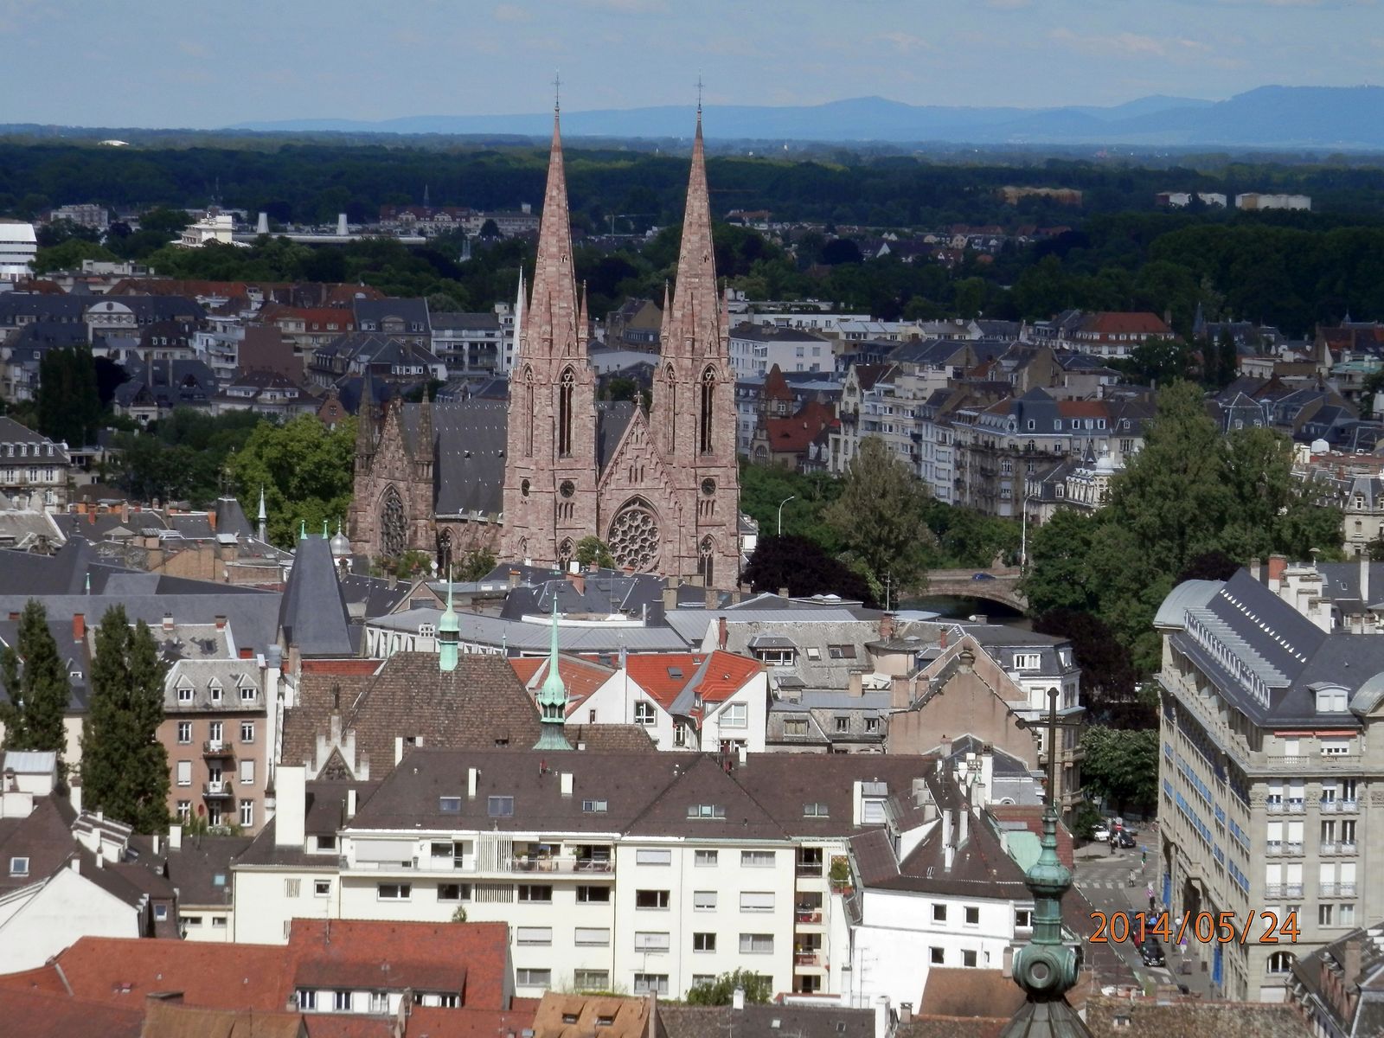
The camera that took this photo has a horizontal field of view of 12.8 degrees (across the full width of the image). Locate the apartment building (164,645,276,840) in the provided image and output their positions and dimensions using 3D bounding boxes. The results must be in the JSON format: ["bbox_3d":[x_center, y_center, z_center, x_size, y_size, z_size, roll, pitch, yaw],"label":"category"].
[{"bbox_3d":[-41.780,23.320,533.740,10.000,22.280,11.000,0,4,-10],"label":"apartment building"}]

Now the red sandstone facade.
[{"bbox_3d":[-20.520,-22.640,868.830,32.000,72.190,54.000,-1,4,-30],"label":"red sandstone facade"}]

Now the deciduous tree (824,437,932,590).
[{"bbox_3d":[26.640,1.080,880.070,15.500,25.440,15.000,1,4,0],"label":"deciduous tree"}]

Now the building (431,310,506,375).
[{"bbox_3d":[-49.520,-31.530,1344.850,16.800,26.780,13.000,0,4,-8],"label":"building"}]

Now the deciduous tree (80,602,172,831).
[{"bbox_3d":[-47.690,21.370,516.300,7.600,28.290,7.400,1,4,0],"label":"deciduous tree"}]

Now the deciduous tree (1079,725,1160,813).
[{"bbox_3d":[43.020,25.410,618.030,8.800,9.610,8.500,1,4,0],"label":"deciduous tree"}]

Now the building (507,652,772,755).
[{"bbox_3d":[-4.820,23.680,513.610,21.500,24.780,13.000,1,4,-5],"label":"building"}]

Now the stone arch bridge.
[{"bbox_3d":[36.050,11.500,924.990,28.000,6.000,18.000,-1,4,-22],"label":"stone arch bridge"}]

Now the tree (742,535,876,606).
[{"bbox_3d":[15.970,8.910,840.150,18.500,13.760,18.000,1,4,0],"label":"tree"}]

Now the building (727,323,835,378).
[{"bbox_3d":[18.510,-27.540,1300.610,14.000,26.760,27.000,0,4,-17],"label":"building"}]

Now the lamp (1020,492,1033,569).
[{"bbox_3d":[51.080,2.590,937.950,0.350,12.550,2.000,-3,5,-45],"label":"lamp"}]

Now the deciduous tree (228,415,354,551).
[{"bbox_3d":[-57.860,-1.760,893.290,20.000,26.750,19.000,1,4,0],"label":"deciduous tree"}]

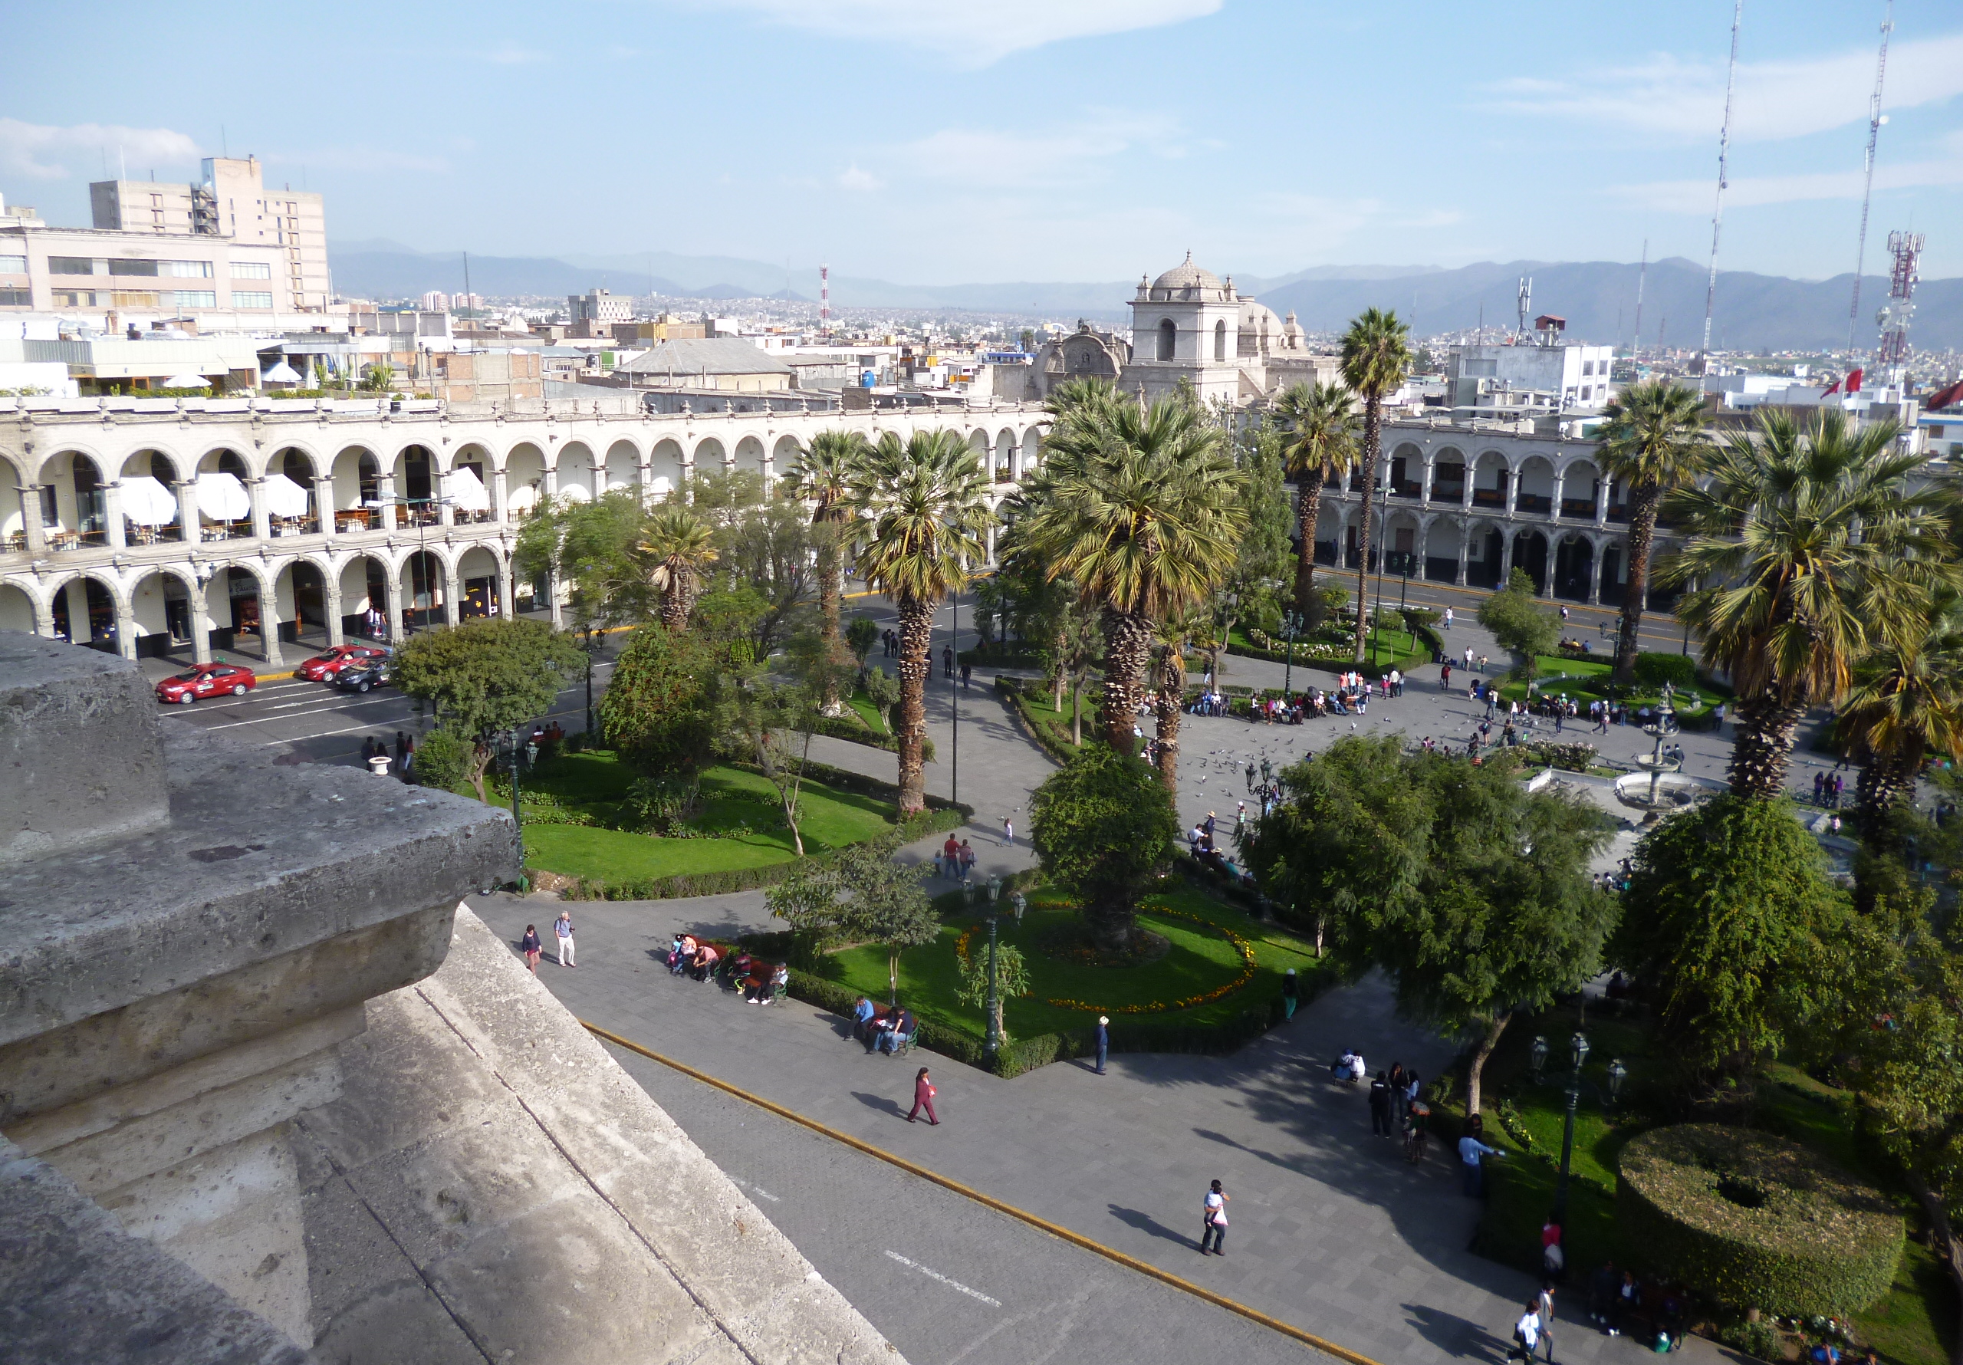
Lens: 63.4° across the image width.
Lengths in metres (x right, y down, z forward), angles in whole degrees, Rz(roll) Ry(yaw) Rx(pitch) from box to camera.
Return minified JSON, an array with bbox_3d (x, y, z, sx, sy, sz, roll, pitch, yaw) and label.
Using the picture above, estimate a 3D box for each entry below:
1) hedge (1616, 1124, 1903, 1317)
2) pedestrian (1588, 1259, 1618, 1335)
[{"bbox_3d":[16.895,11.485,34.626,5.600,1.450,5.600,9,14,34],"label":"hedge"},{"bbox_3d":[12.185,11.920,31.098,0.520,1.520,0.420,5,13,21],"label":"pedestrian"}]

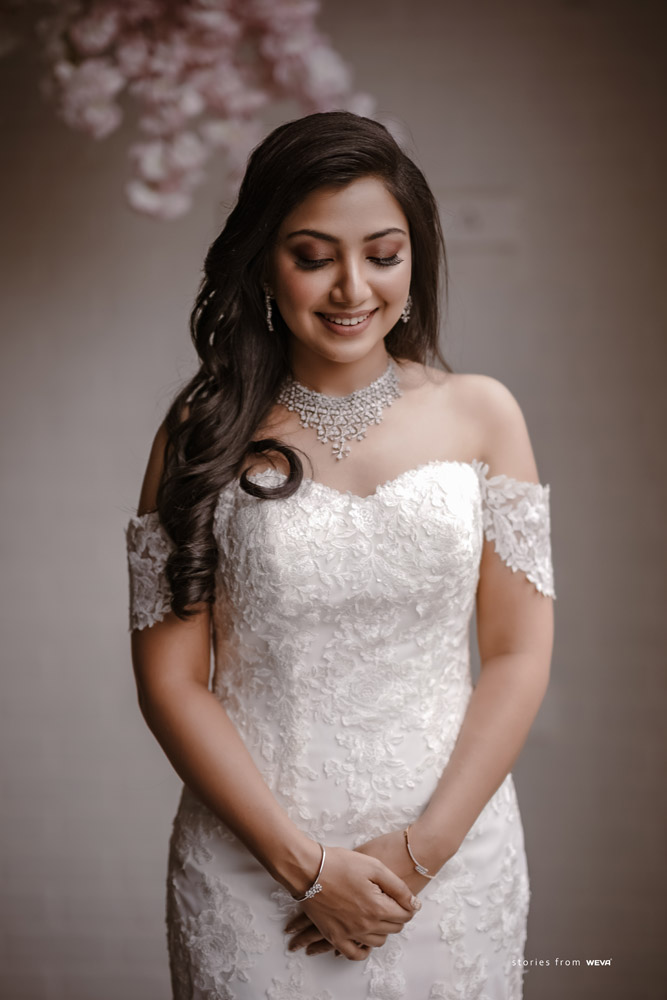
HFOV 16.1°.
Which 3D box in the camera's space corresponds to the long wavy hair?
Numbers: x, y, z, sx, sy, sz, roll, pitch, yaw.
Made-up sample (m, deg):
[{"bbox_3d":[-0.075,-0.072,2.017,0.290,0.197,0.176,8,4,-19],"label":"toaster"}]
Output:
[{"bbox_3d":[-0.029,-0.133,2.320,0.275,0.485,0.260,0,2,-7],"label":"long wavy hair"}]

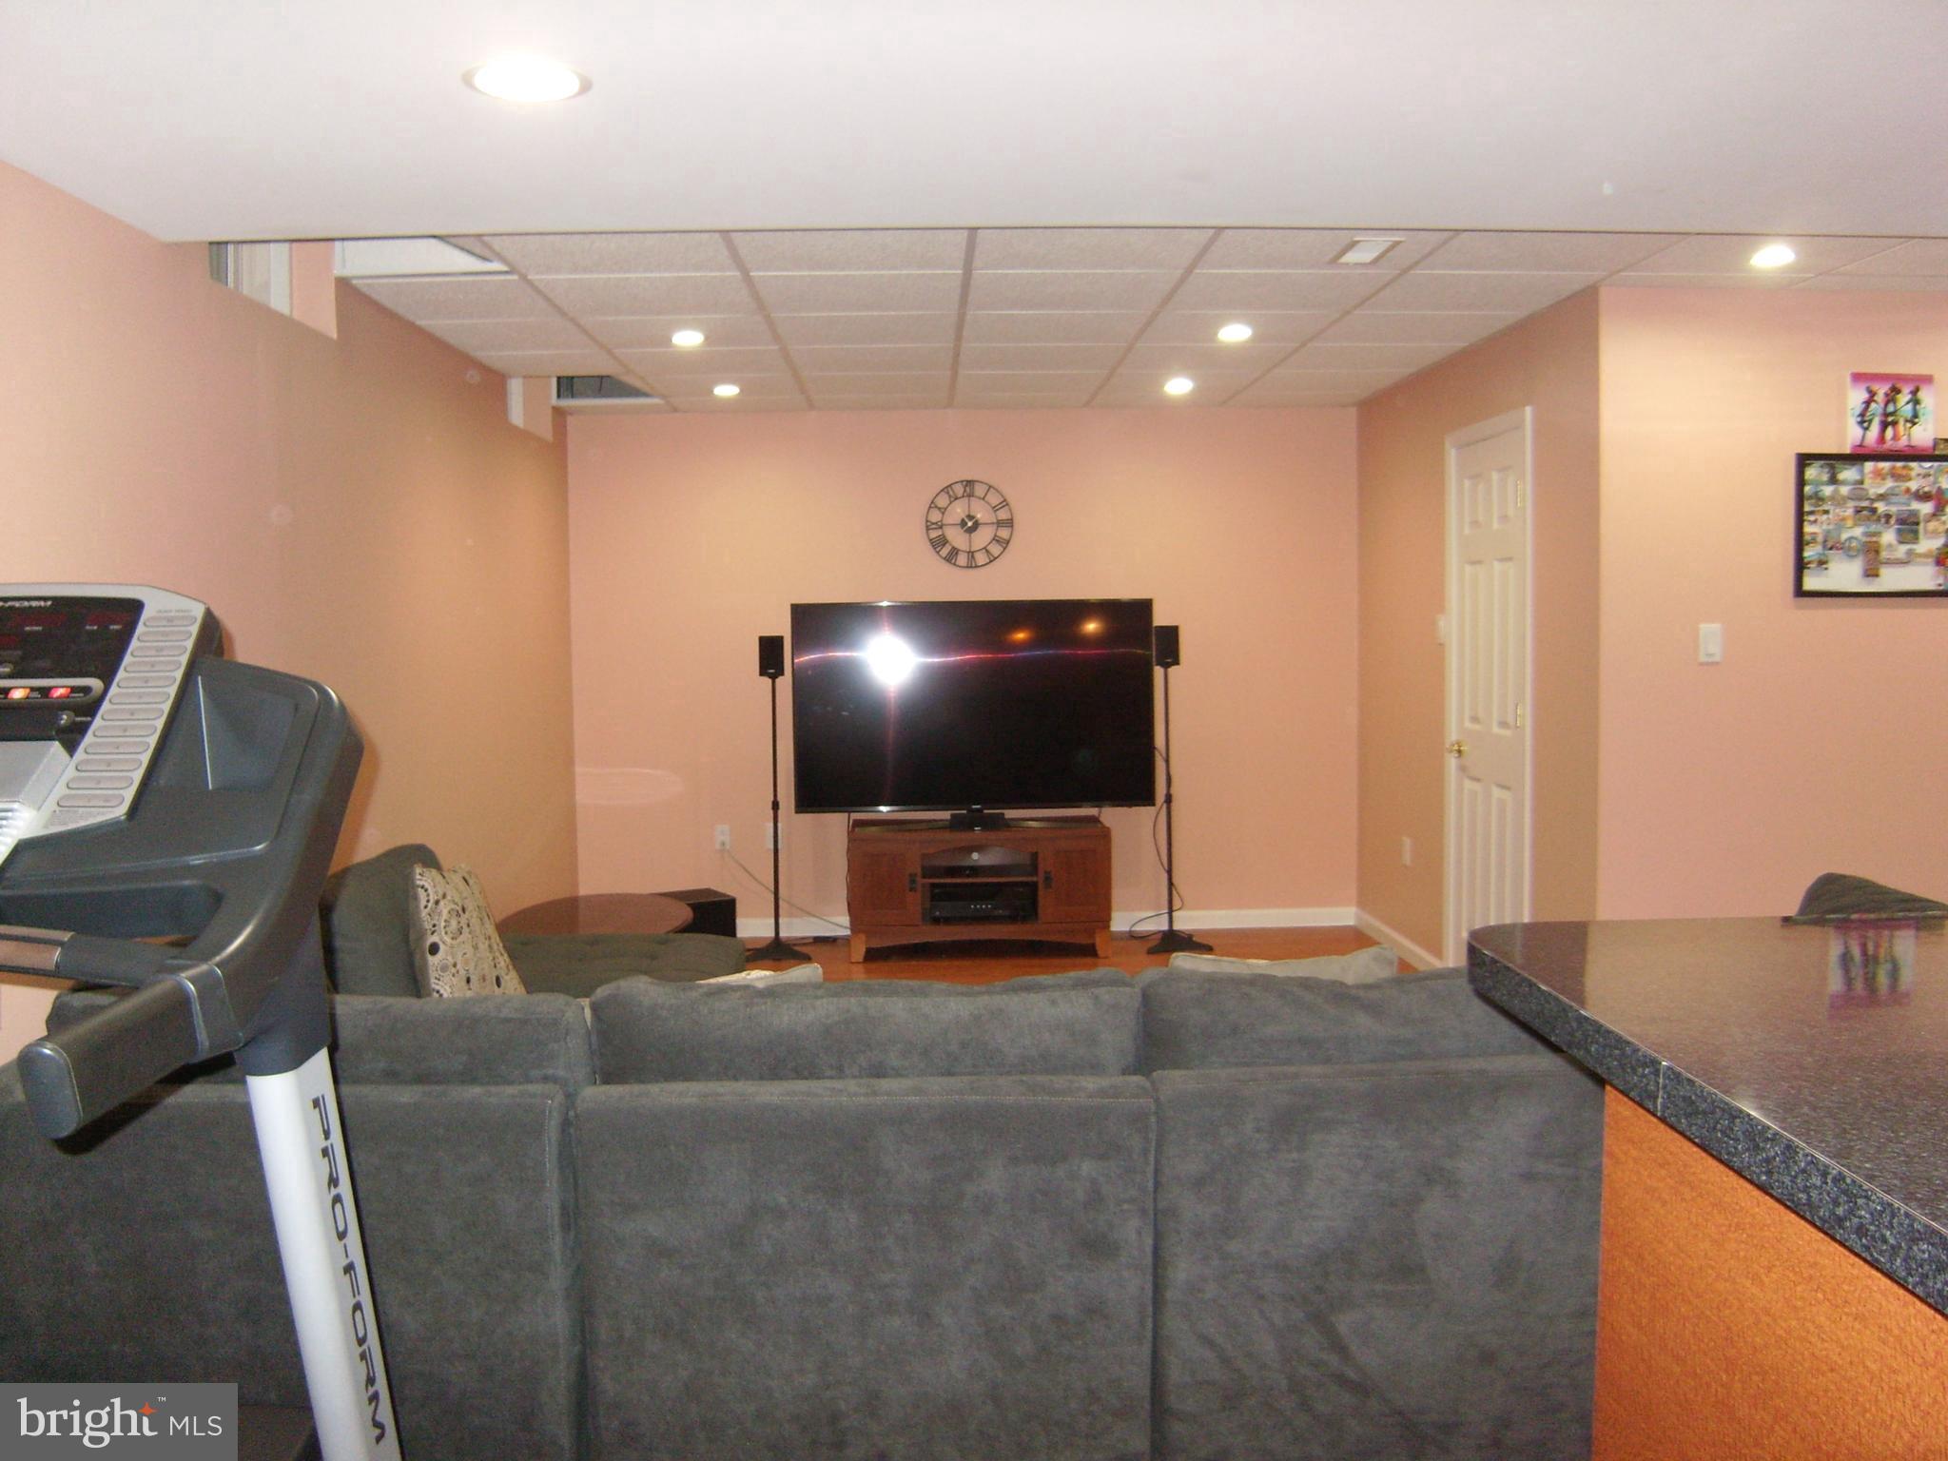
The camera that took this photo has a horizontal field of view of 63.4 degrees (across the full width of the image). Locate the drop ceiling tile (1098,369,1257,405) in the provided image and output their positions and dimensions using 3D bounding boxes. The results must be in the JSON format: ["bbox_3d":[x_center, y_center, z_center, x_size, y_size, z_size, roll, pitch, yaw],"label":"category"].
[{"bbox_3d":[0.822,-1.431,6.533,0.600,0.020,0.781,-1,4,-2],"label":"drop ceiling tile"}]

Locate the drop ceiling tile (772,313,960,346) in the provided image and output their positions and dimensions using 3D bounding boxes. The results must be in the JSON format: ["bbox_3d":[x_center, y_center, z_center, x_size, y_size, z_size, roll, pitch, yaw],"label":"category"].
[{"bbox_3d":[-0.348,-1.324,5.194,0.605,0.020,0.605,-1,4,-2],"label":"drop ceiling tile"}]

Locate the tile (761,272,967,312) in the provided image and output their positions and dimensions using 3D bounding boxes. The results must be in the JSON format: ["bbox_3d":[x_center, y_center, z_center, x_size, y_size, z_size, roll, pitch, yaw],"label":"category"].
[{"bbox_3d":[-0.325,-1.273,4.588,0.600,0.020,0.600,-1,4,-2],"label":"tile"}]

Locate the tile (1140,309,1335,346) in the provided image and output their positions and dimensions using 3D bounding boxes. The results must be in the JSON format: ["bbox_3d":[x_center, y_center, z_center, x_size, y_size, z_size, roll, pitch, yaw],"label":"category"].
[{"bbox_3d":[0.863,-1.342,5.234,0.605,0.020,0.605,-1,4,-2],"label":"tile"}]

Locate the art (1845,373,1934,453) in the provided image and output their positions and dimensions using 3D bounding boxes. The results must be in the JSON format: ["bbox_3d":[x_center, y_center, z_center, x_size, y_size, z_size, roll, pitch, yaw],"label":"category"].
[{"bbox_3d":[2.680,-0.927,4.605,0.240,0.235,0.025,-1,4,-2],"label":"art"}]

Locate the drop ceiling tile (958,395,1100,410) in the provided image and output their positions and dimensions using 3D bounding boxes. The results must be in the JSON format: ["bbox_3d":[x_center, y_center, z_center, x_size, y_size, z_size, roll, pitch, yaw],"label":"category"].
[{"bbox_3d":[0.201,-1.464,6.982,0.605,0.020,0.500,-1,4,-2],"label":"drop ceiling tile"}]

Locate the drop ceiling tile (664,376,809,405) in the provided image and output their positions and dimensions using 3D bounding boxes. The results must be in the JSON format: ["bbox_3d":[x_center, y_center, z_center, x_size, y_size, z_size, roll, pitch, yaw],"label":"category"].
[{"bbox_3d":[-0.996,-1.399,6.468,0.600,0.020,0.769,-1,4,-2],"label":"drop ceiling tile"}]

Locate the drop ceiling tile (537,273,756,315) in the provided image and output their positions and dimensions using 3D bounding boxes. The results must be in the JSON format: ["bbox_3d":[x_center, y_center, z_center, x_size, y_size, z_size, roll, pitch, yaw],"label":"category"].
[{"bbox_3d":[-0.931,-1.262,4.569,0.600,0.020,0.600,-1,4,-2],"label":"drop ceiling tile"}]

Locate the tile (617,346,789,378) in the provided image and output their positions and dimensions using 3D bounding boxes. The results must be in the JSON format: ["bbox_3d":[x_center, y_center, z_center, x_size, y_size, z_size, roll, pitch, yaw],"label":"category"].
[{"bbox_3d":[-0.969,-1.342,5.749,0.600,0.020,0.600,-1,4,-2],"label":"tile"}]

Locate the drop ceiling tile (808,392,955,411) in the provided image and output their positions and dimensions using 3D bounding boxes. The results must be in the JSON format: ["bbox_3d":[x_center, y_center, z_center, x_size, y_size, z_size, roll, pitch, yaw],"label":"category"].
[{"bbox_3d":[-0.398,-1.426,6.838,0.600,0.020,0.375,-1,4,-2],"label":"drop ceiling tile"}]

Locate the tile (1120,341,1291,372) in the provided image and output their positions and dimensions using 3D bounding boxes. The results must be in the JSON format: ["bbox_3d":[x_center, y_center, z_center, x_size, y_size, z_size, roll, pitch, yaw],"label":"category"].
[{"bbox_3d":[0.845,-1.387,5.841,0.605,0.020,0.605,-1,4,-2],"label":"tile"}]

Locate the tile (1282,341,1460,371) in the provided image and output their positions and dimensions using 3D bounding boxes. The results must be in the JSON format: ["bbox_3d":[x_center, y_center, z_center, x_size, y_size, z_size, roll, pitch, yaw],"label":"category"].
[{"bbox_3d":[1.435,-1.386,5.824,0.570,0.020,0.600,-1,4,-2],"label":"tile"}]

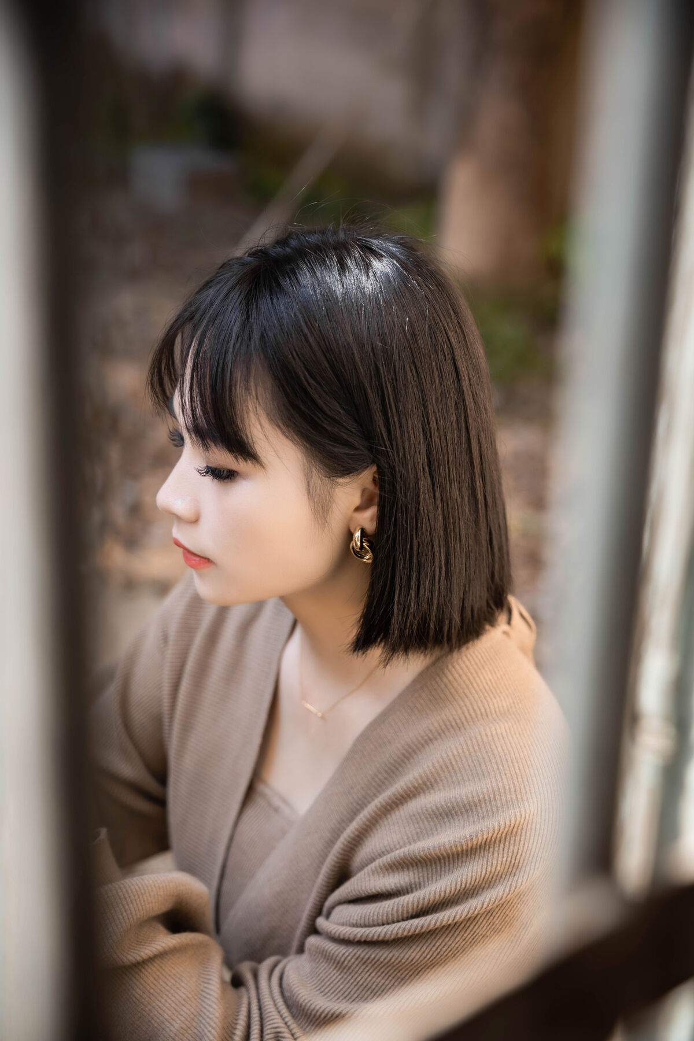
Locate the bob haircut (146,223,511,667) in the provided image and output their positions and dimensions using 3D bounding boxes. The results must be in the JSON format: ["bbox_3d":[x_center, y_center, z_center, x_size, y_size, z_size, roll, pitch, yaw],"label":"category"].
[{"bbox_3d":[-0.009,-0.064,1.085,0.255,0.280,0.210,-8,23,-26],"label":"bob haircut"}]

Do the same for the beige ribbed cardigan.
[{"bbox_3d":[-0.035,0.262,1.180,0.450,0.450,0.360,18,26,37],"label":"beige ribbed cardigan"}]

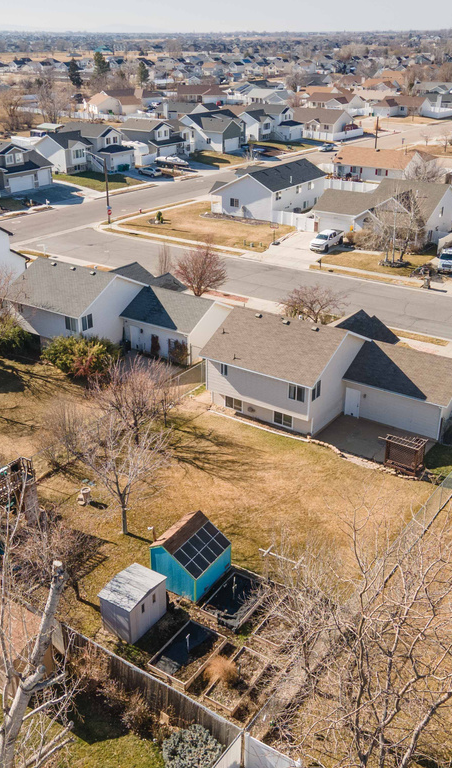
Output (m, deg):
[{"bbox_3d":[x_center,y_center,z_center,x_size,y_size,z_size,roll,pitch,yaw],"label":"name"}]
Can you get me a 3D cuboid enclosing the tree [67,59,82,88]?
[{"bbox_3d":[-67.155,-137.634,314.718,6.500,12.400,6.500,0,26,0],"label":"tree"}]

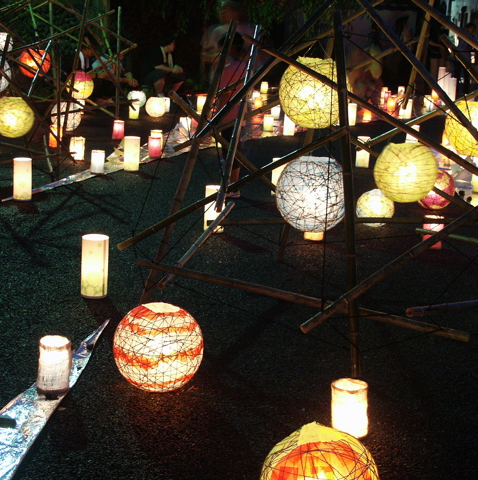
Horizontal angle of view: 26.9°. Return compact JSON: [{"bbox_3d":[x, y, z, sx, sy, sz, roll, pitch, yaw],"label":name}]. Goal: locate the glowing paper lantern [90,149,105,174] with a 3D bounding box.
[{"bbox_3d":[-1.232,-0.680,8.731,0.115,0.193,0.115,0,13,-8],"label":"glowing paper lantern"}]

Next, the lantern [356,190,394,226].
[{"bbox_3d":[0.946,-0.217,6.904,0.267,0.262,0.267,4,13,8],"label":"lantern"}]

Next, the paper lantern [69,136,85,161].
[{"bbox_3d":[-1.508,-0.855,9.335,0.135,0.206,0.135,4,13,0],"label":"paper lantern"}]

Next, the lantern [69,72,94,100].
[{"bbox_3d":[-1.658,-1.613,10.454,0.290,0.284,0.290,0,13,-9],"label":"lantern"}]

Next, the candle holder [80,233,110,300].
[{"bbox_3d":[-0.713,0.131,4.952,0.132,0.297,0.132,4,13,0],"label":"candle holder"}]

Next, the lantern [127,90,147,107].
[{"bbox_3d":[-1.448,-1.986,14.204,0.270,0.260,0.270,1,13,-6],"label":"lantern"}]

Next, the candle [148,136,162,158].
[{"bbox_3d":[-0.811,-0.897,9.659,0.126,0.195,0.126,4,13,0],"label":"candle"}]

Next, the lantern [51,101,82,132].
[{"bbox_3d":[-1.823,-1.304,10.544,0.320,0.300,0.320,4,13,0],"label":"lantern"}]

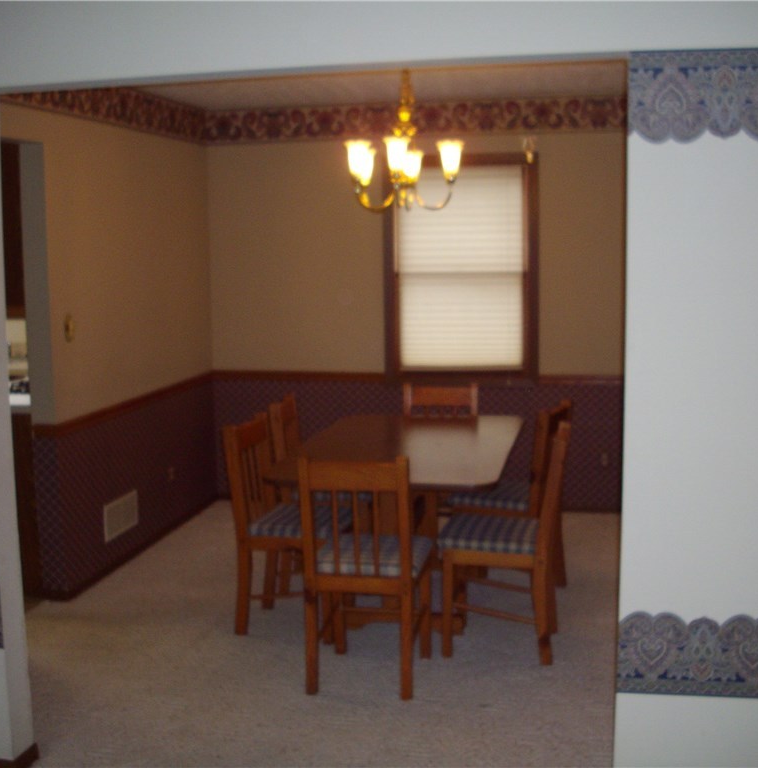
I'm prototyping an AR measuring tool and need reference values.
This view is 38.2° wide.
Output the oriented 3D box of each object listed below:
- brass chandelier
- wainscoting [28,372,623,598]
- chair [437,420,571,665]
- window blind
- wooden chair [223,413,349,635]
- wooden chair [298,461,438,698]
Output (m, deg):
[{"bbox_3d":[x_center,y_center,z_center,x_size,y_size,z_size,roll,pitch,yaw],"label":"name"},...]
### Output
[{"bbox_3d":[0.117,-1.078,4.797,0.535,0.655,0.535,1,8,12],"label":"brass chandelier"},{"bbox_3d":[0.029,0.492,5.694,2.860,0.830,2.050,1,8,12],"label":"wainscoting"},{"bbox_3d":[0.517,0.620,4.443,0.505,0.905,0.420,1,8,12],"label":"chair"},{"bbox_3d":[0.478,-0.682,6.488,0.760,1.200,0.045,1,8,12],"label":"window blind"},{"bbox_3d":[-0.355,0.595,4.711,0.505,0.905,0.420,1,8,15],"label":"wooden chair"},{"bbox_3d":[-0.036,0.669,4.138,0.420,0.905,0.505,1,8,12],"label":"wooden chair"}]

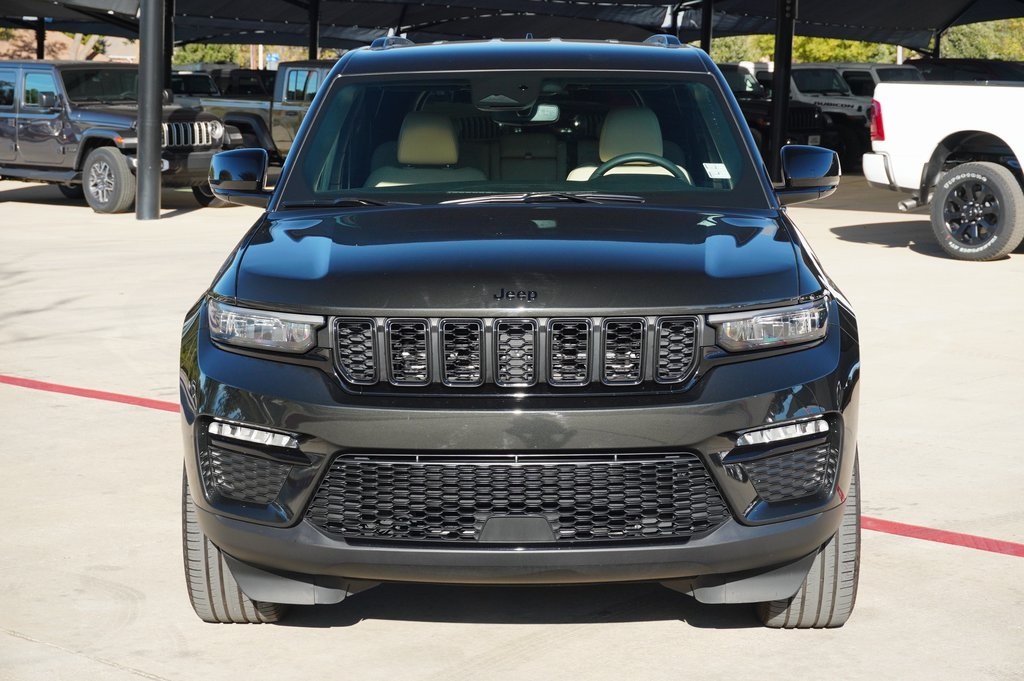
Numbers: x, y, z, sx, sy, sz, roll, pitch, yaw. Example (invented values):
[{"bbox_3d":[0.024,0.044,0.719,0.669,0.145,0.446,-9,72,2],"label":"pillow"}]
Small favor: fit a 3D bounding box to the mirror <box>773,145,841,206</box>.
[{"bbox_3d":[0.997,-0.557,7.002,0.225,0.205,0.150,0,7,1],"label":"mirror"}]

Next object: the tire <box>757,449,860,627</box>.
[{"bbox_3d":[0.856,0.452,6.123,0.275,0.773,0.773,0,7,1],"label":"tire"}]

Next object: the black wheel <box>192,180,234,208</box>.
[{"bbox_3d":[-3.707,-2.065,26.037,0.810,0.810,0.260,7,10,43],"label":"black wheel"}]

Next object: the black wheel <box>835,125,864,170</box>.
[{"bbox_3d":[5.866,-3.405,36.600,0.830,0.830,0.285,7,10,43],"label":"black wheel"}]

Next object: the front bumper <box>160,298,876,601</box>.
[{"bbox_3d":[0.015,0.282,5.481,1.870,0.770,0.580,0,7,1],"label":"front bumper"}]

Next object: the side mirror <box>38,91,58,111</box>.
[{"bbox_3d":[-5.675,-2.935,25.375,0.130,0.220,0.220,7,10,43],"label":"side mirror"}]

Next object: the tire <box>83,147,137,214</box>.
[{"bbox_3d":[-4.808,-1.918,24.885,0.810,0.810,0.260,7,10,43],"label":"tire"}]

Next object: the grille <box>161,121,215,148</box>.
[{"bbox_3d":[-3.968,-2.498,25.120,0.100,0.310,0.800,7,10,43],"label":"grille"}]

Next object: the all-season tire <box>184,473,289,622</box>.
[{"bbox_3d":[-0.804,0.445,6.150,0.275,0.773,0.773,0,7,1],"label":"all-season tire"}]

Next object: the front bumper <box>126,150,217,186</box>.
[{"bbox_3d":[-3.859,-2.089,25.068,0.360,0.390,1.660,7,10,43],"label":"front bumper"}]

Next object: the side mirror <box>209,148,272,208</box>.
[{"bbox_3d":[-0.921,-0.549,7.035,0.225,0.205,0.150,0,7,1],"label":"side mirror"}]

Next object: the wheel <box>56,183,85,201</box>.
[{"bbox_3d":[-5.884,-2.319,28.086,0.810,0.810,0.260,7,10,43],"label":"wheel"}]

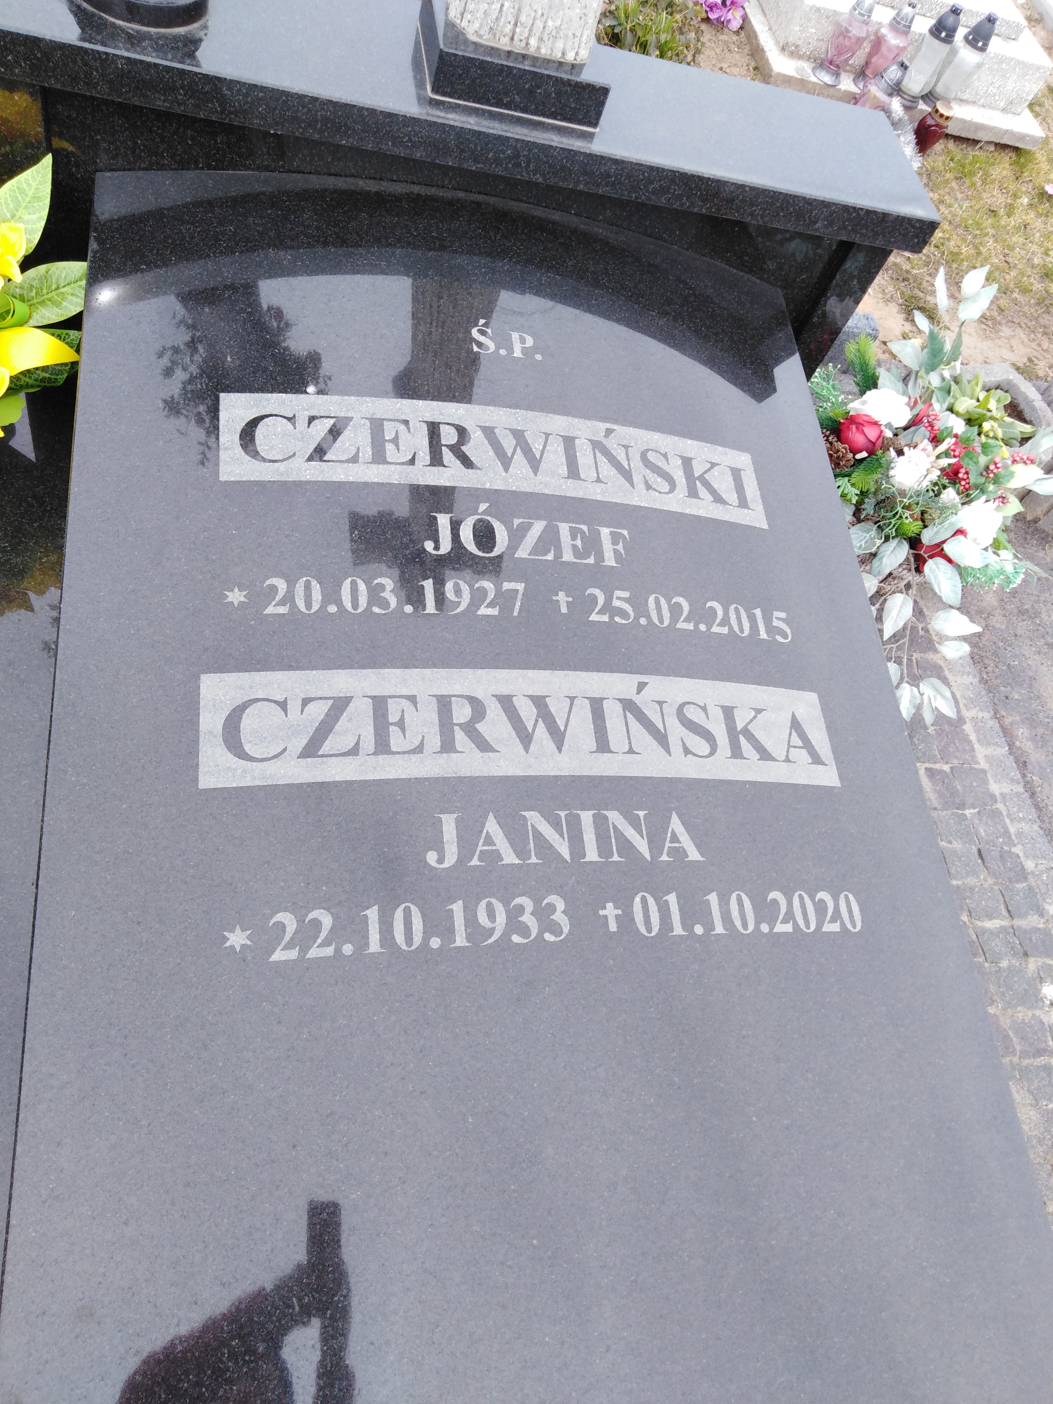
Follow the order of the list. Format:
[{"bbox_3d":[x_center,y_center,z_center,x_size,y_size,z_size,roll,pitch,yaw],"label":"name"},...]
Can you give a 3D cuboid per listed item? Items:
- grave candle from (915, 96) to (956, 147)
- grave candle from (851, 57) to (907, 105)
[{"bbox_3d":[1.297,-1.829,3.255,0.086,0.161,0.086,2,59,-17],"label":"grave candle"},{"bbox_3d":[1.064,-1.825,3.107,0.098,0.280,0.098,7,63,-24],"label":"grave candle"}]

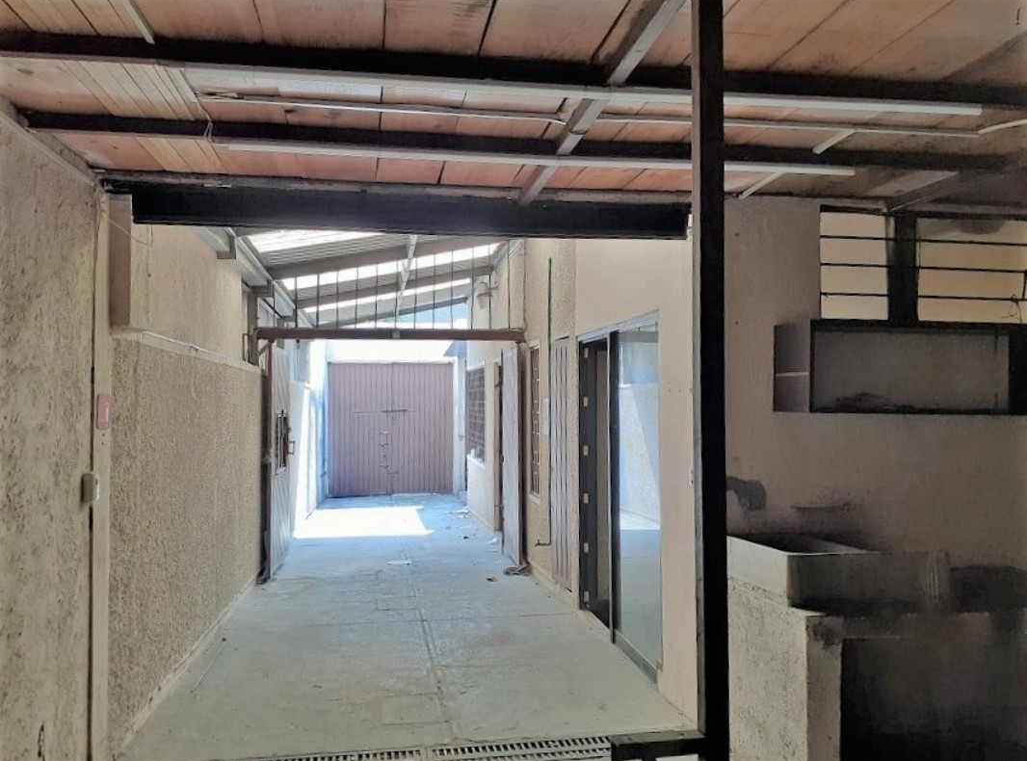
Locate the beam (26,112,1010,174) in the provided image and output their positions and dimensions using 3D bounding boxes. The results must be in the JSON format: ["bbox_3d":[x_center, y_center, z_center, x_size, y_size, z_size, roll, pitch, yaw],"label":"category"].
[{"bbox_3d":[0.198,-0.926,3.182,3.920,0.075,0.060,0,-3,-9],"label":"beam"}]

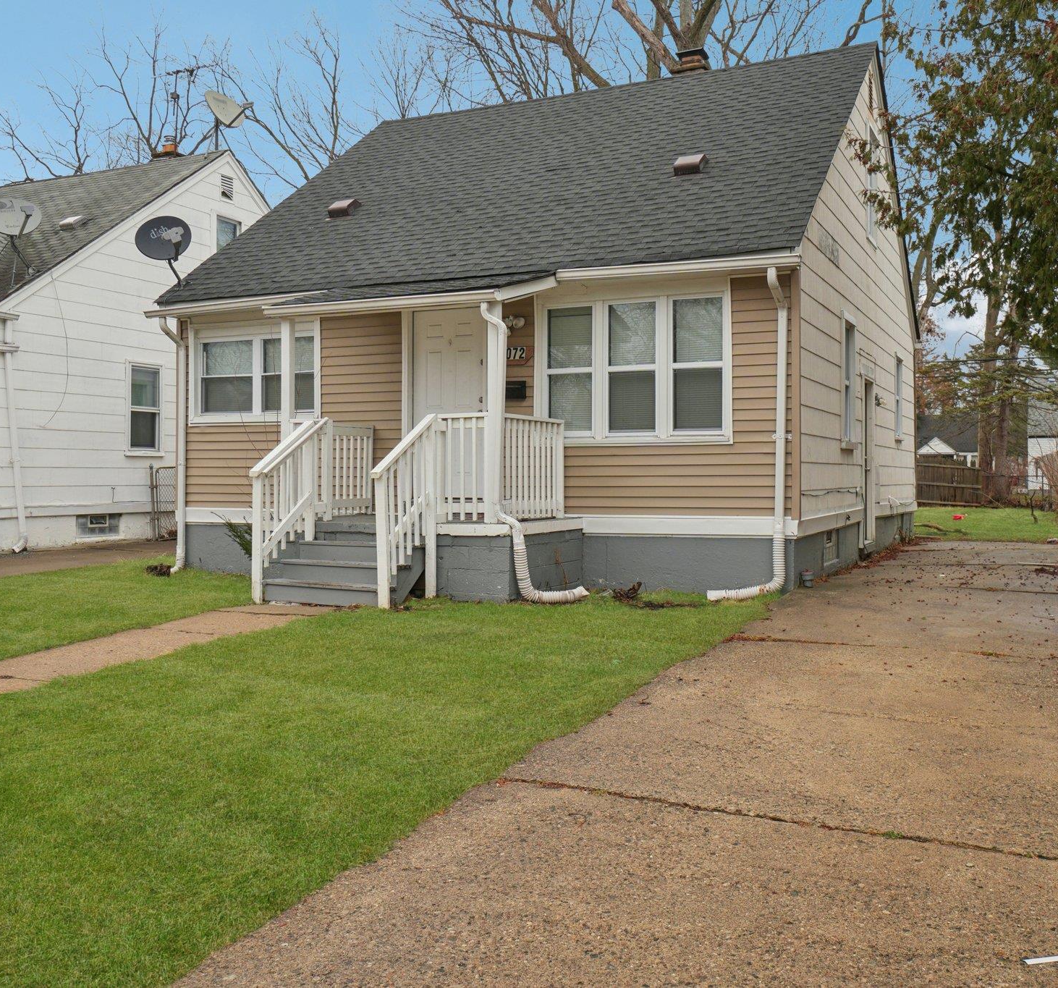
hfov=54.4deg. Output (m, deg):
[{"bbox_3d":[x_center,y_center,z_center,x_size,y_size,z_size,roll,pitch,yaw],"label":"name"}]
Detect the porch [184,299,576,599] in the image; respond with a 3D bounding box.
[{"bbox_3d":[-1.257,-0.491,9.874,2.800,2.800,2.400,0,1,27],"label":"porch"}]

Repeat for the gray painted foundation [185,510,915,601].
[{"bbox_3d":[0.708,0.579,14.307,7.480,0.550,9.650,0,1,27],"label":"gray painted foundation"}]

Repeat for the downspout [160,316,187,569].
[{"bbox_3d":[-4.364,-0.604,12.561,0.120,3.060,0.400,0,1,27],"label":"downspout"}]

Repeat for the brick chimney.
[{"bbox_3d":[2.304,-5.897,14.550,0.450,0.550,0.430,0,1,27],"label":"brick chimney"}]

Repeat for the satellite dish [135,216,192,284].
[{"bbox_3d":[-4.419,-2.950,12.450,0.660,0.830,0.520,-1,1,-30],"label":"satellite dish"}]

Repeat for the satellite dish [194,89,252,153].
[{"bbox_3d":[-5.129,-6.260,17.300,0.750,1.030,0.780,1,1,36],"label":"satellite dish"}]

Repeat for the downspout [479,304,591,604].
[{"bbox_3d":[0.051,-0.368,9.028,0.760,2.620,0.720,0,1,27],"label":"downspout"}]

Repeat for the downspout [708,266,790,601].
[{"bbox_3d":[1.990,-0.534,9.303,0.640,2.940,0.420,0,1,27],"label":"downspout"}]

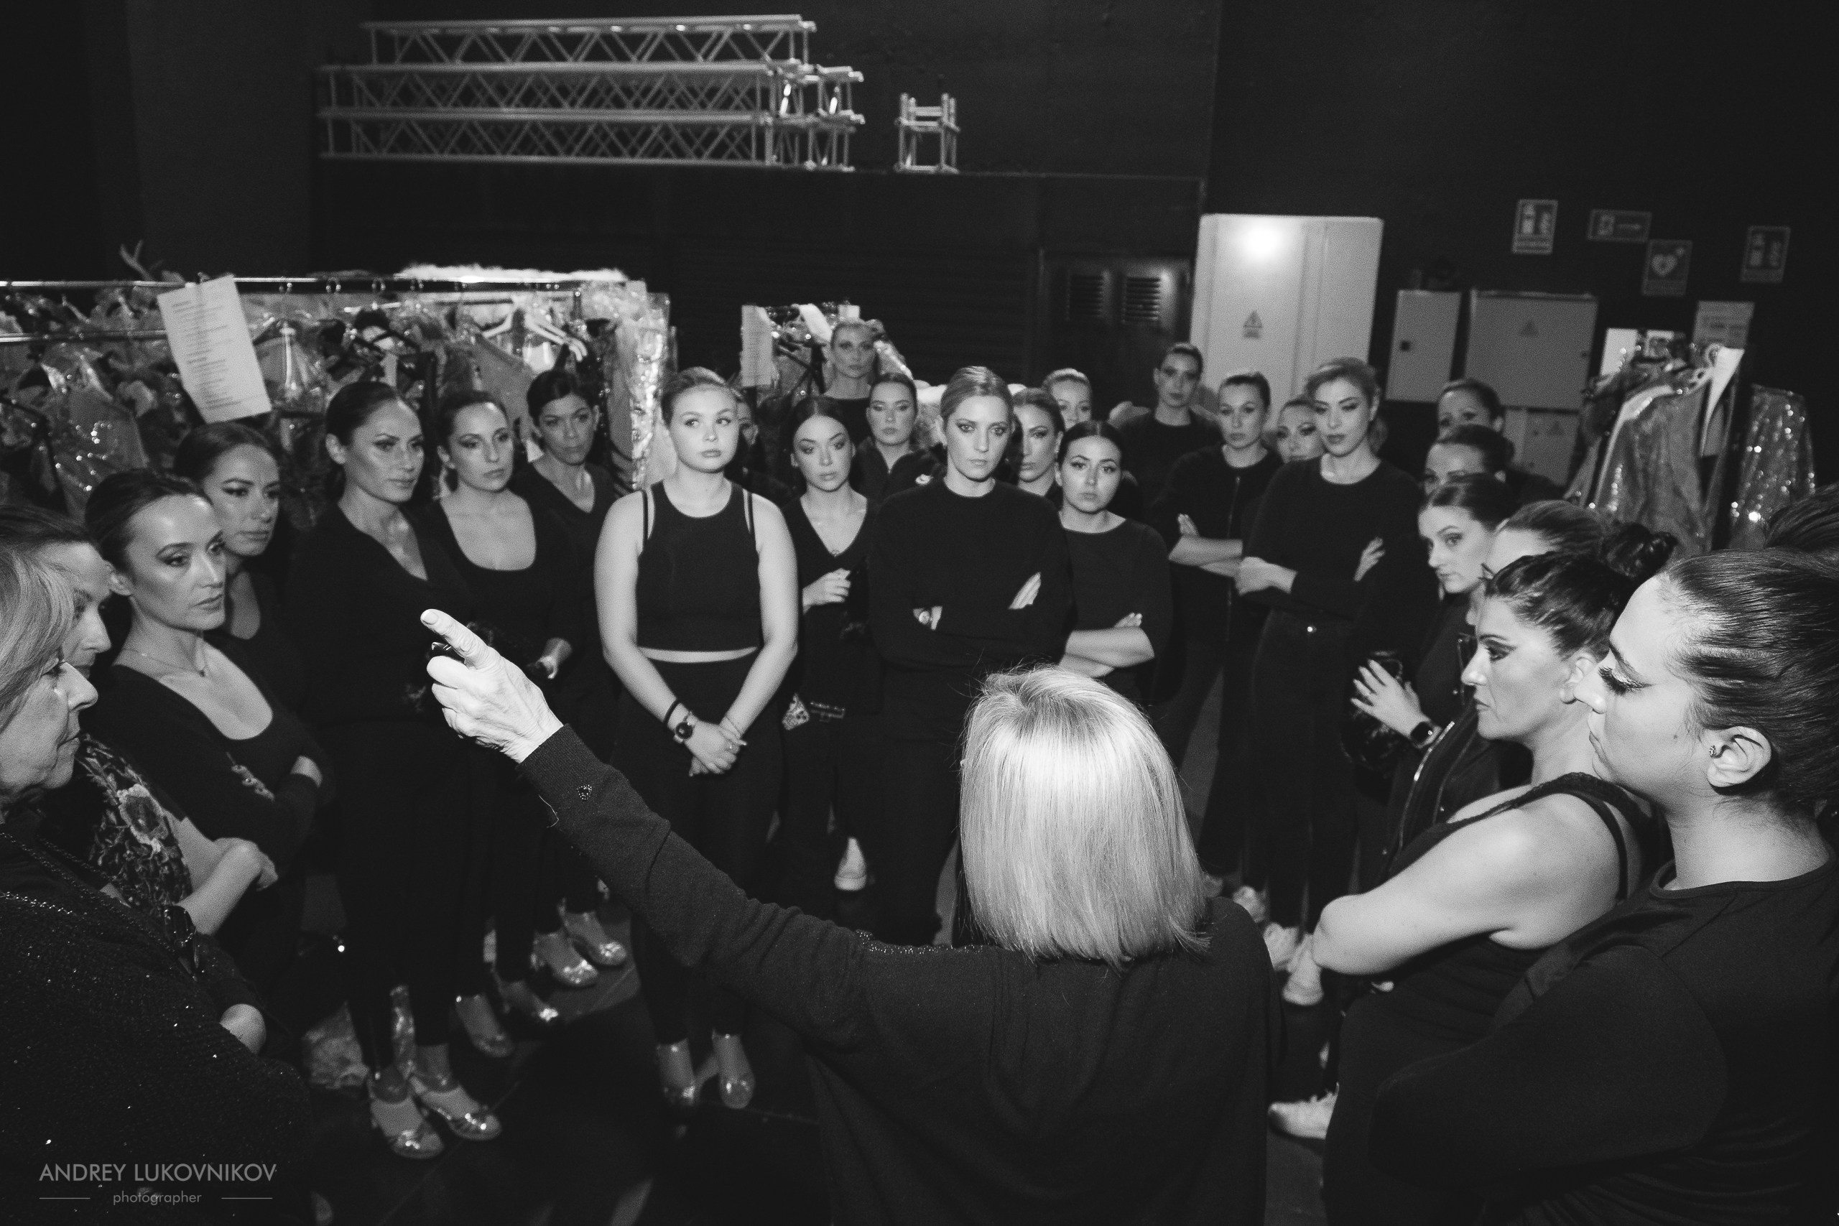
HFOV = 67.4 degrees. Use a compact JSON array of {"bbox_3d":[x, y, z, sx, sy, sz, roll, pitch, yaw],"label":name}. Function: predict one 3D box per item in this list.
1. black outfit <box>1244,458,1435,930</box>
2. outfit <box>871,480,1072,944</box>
[{"bbox_3d":[1.088,0.279,3.823,0.460,1.400,0.300,6,15,15],"label":"black outfit"},{"bbox_3d":[0.098,0.437,3.136,0.460,1.430,0.320,3,15,2],"label":"outfit"}]

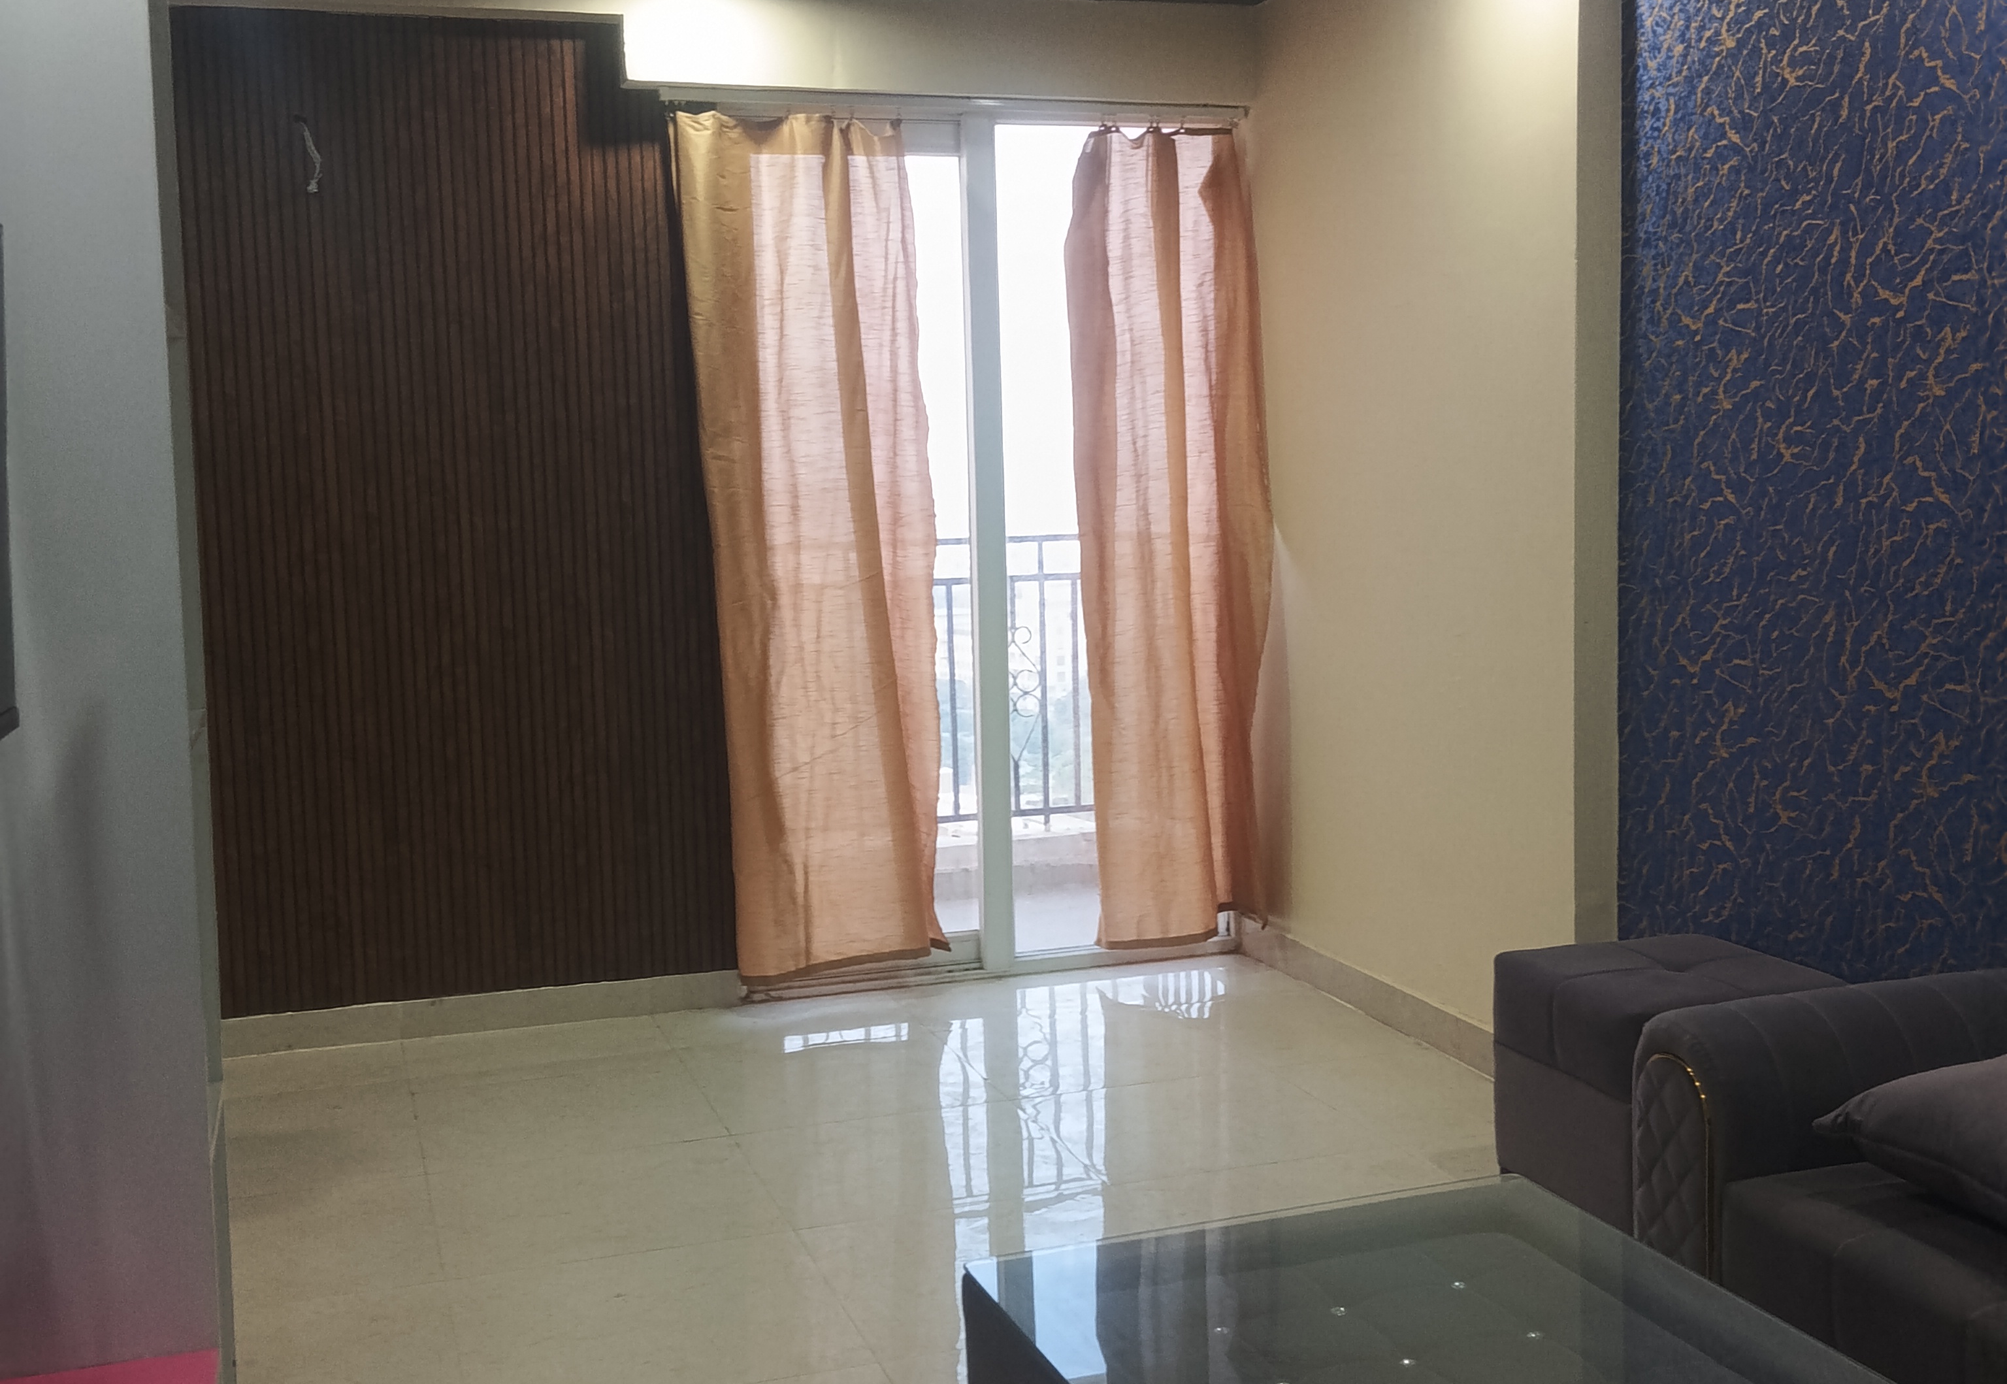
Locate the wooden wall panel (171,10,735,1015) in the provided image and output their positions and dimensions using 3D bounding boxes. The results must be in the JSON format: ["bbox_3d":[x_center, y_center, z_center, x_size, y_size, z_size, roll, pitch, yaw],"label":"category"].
[{"bbox_3d":[-1.297,-0.414,5.144,1.280,2.310,0.050,-3,6,-18],"label":"wooden wall panel"}]

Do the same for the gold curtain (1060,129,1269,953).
[{"bbox_3d":[0.422,-0.384,5.576,0.520,2.090,0.150,-3,6,-18],"label":"gold curtain"}]

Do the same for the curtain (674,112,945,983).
[{"bbox_3d":[-0.466,-0.335,5.304,0.620,2.100,0.150,-3,6,-18],"label":"curtain"}]

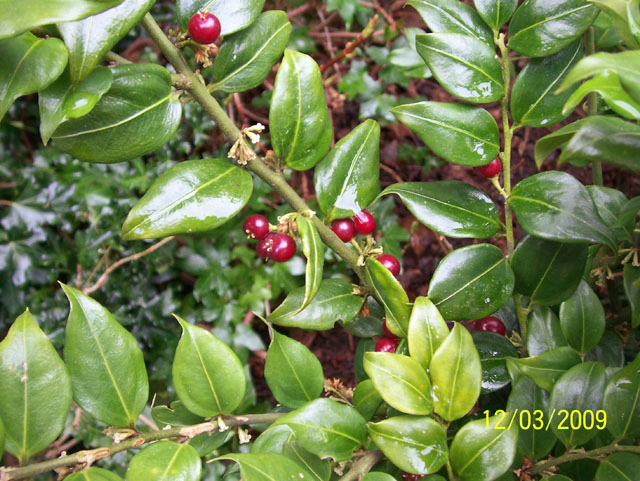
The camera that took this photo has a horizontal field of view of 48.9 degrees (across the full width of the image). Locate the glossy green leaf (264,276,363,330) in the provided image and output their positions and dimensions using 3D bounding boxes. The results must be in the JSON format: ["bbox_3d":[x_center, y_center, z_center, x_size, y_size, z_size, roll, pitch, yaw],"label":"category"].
[{"bbox_3d":[-0.002,0.028,0.295,0.041,0.008,0.019,-13,61,-8],"label":"glossy green leaf"}]

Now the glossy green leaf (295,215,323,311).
[{"bbox_3d":[-0.005,0.008,0.265,0.008,0.014,0.037,11,70,-32],"label":"glossy green leaf"}]

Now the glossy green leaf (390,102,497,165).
[{"bbox_3d":[0.042,-0.036,0.235,0.039,0.008,0.020,21,72,11],"label":"glossy green leaf"}]

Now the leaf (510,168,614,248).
[{"bbox_3d":[0.084,-0.008,0.241,0.039,0.008,0.025,27,69,4],"label":"leaf"}]

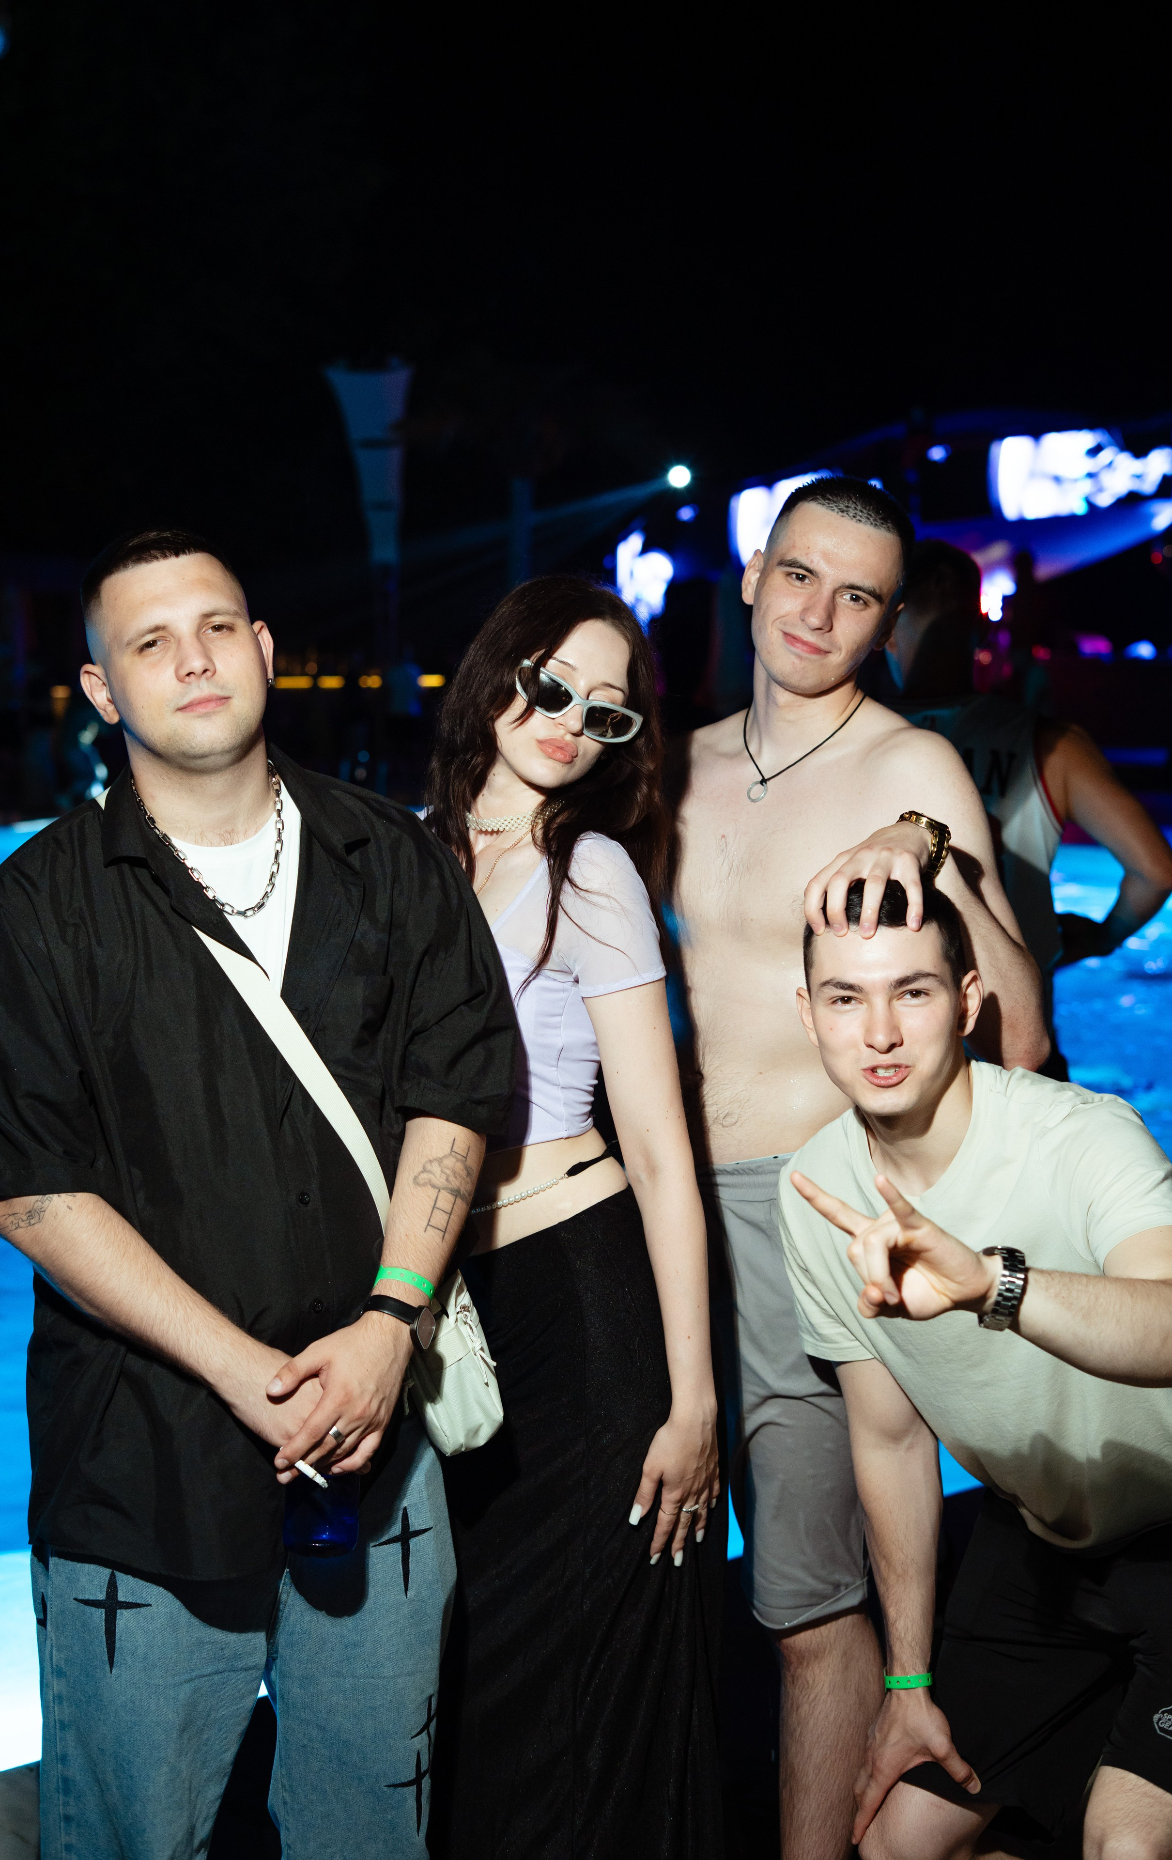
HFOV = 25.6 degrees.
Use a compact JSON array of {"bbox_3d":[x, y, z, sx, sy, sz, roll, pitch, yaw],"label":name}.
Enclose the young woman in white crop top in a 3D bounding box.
[{"bbox_3d":[-0.025,0.470,2.710,0.460,1.680,0.340,5,7,43],"label":"young woman in white crop top"}]

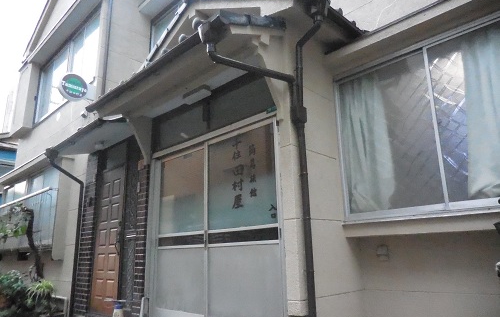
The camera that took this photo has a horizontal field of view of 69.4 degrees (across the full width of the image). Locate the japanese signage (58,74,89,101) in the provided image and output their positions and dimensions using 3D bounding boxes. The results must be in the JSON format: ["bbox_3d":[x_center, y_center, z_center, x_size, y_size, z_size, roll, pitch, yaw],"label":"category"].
[{"bbox_3d":[-2.781,-1.115,5.712,0.130,0.401,0.401,-15,-19,42],"label":"japanese signage"}]

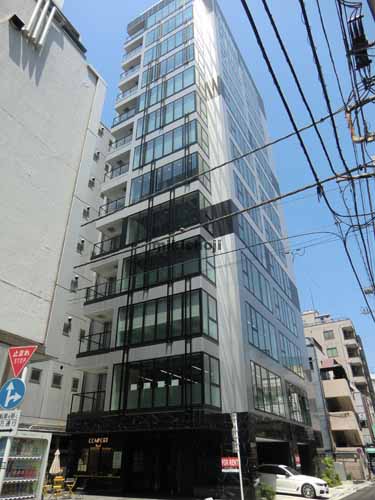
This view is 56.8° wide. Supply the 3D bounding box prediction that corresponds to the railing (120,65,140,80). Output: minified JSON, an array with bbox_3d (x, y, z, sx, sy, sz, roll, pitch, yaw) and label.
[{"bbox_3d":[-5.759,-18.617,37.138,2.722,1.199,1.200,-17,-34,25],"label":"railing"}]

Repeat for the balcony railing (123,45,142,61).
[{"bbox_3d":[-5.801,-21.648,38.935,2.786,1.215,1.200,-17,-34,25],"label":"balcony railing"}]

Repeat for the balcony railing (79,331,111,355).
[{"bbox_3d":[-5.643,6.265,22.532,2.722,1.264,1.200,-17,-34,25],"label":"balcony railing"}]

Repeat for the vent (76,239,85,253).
[{"bbox_3d":[-8.031,-0.351,26.056,0.150,0.950,0.640,-17,-34,25],"label":"vent"}]

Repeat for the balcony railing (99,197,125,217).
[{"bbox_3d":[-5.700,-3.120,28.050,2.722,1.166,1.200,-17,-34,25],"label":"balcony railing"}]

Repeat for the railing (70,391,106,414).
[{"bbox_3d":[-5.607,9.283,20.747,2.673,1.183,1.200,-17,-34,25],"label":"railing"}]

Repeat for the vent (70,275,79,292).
[{"bbox_3d":[-7.983,2.310,24.564,0.150,1.050,0.700,-17,-34,25],"label":"vent"}]

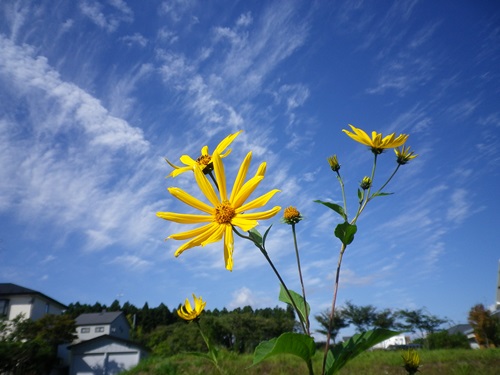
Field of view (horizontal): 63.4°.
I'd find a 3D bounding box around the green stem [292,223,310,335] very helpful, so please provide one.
[{"bbox_3d":[0.046,0.081,0.360,0.007,0.104,0.006,-8,-13,0],"label":"green stem"}]

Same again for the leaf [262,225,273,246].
[{"bbox_3d":[0.015,0.042,0.355,0.007,0.021,0.008,18,-14,0],"label":"leaf"}]

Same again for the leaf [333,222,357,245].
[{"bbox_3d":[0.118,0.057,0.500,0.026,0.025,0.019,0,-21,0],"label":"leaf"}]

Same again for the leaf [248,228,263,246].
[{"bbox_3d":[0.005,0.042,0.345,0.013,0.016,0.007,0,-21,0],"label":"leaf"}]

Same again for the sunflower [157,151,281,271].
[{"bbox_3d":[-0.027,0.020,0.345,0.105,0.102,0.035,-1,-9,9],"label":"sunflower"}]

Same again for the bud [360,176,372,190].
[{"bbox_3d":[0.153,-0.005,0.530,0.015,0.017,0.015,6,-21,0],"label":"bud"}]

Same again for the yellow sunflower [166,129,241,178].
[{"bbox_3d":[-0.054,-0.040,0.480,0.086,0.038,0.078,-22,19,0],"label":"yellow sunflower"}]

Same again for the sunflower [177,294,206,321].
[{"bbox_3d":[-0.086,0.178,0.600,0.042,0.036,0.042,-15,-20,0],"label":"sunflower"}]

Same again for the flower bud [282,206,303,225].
[{"bbox_3d":[0.038,0.025,0.365,0.018,0.017,0.018,-1,-21,0],"label":"flower bud"}]

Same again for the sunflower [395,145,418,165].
[{"bbox_3d":[0.205,-0.043,0.530,0.031,0.027,0.030,12,-18,0],"label":"sunflower"}]

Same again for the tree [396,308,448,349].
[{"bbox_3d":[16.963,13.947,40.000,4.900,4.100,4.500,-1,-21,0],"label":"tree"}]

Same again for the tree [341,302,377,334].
[{"bbox_3d":[11.976,15.200,45.000,4.000,5.100,4.000,0,-21,0],"label":"tree"}]

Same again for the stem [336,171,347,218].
[{"bbox_3d":[0.118,0.009,0.520,0.006,0.060,0.005,-10,-15,0],"label":"stem"}]

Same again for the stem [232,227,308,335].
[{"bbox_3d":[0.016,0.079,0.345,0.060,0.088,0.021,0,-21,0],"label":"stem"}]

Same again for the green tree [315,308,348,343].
[{"bbox_3d":[8.981,15.650,45.000,3.700,4.250,3.700,0,-21,0],"label":"green tree"}]

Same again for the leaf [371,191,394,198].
[{"bbox_3d":[0.170,0.009,0.520,0.030,0.008,0.012,-1,-21,0],"label":"leaf"}]

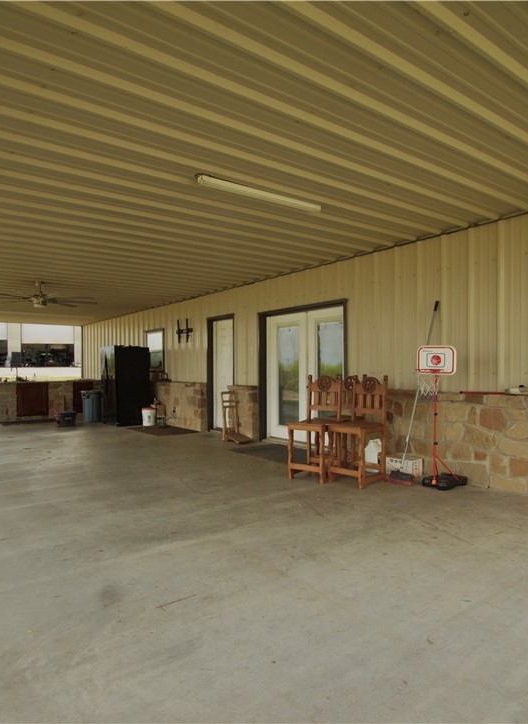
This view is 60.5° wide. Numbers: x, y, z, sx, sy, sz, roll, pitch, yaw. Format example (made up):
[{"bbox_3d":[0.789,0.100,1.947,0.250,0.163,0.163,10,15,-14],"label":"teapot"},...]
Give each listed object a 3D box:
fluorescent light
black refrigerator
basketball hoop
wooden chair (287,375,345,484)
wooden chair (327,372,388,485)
[{"bbox_3d":[0.006,-1.425,3.874,1.220,0.055,0.090,0,0,-34],"label":"fluorescent light"},{"bbox_3d":[-3.156,0.540,10.401,0.760,1.728,0.900,0,-1,-38],"label":"black refrigerator"},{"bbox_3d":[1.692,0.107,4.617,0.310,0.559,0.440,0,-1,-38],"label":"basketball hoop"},{"bbox_3d":[0.593,0.735,5.153,0.440,1.140,0.500,-1,0,33],"label":"wooden chair"},{"bbox_3d":[1.020,0.729,4.908,0.440,1.140,0.500,-1,0,44],"label":"wooden chair"}]

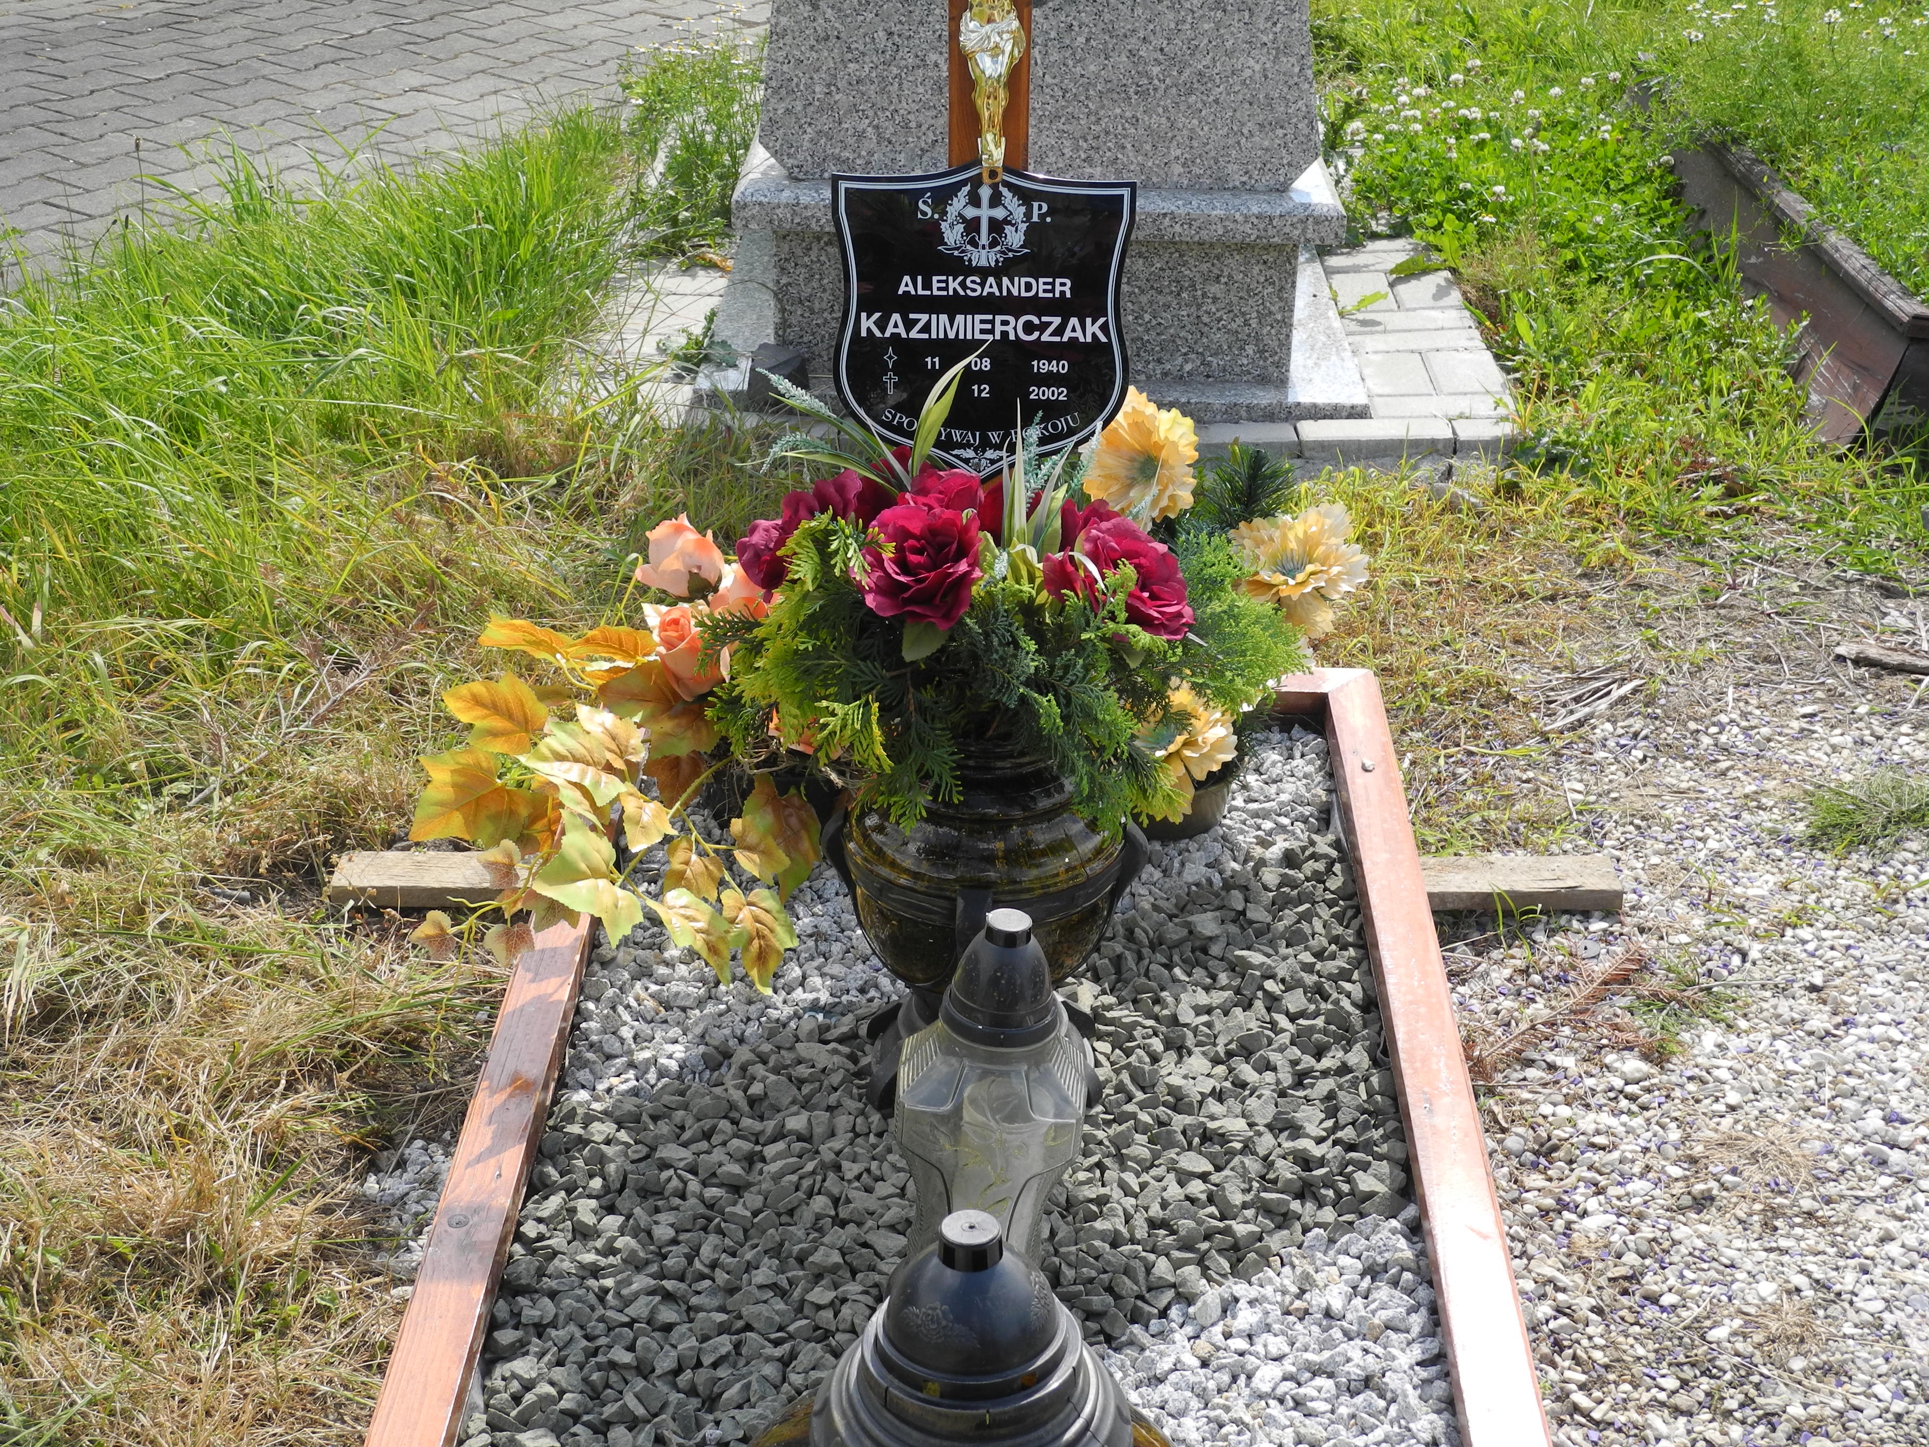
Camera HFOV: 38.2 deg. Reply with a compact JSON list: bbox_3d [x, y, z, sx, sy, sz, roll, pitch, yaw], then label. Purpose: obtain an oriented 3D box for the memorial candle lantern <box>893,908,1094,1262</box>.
[{"bbox_3d":[0.017,0.270,1.901,0.135,0.310,0.135,4,25,-1],"label":"memorial candle lantern"}]

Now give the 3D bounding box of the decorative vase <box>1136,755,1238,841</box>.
[{"bbox_3d":[0.181,0.055,2.662,0.145,0.065,0.145,1,25,0],"label":"decorative vase"}]

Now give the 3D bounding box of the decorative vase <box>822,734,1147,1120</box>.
[{"bbox_3d":[0.019,0.138,2.183,0.252,0.310,0.252,1,25,0],"label":"decorative vase"}]

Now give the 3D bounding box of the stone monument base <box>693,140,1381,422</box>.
[{"bbox_3d":[0.096,-0.722,4.093,0.913,0.280,0.820,1,25,0],"label":"stone monument base"}]

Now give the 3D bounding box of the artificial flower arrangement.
[{"bbox_3d":[-0.054,-0.059,2.270,0.810,0.510,0.530,1,25,0],"label":"artificial flower arrangement"}]

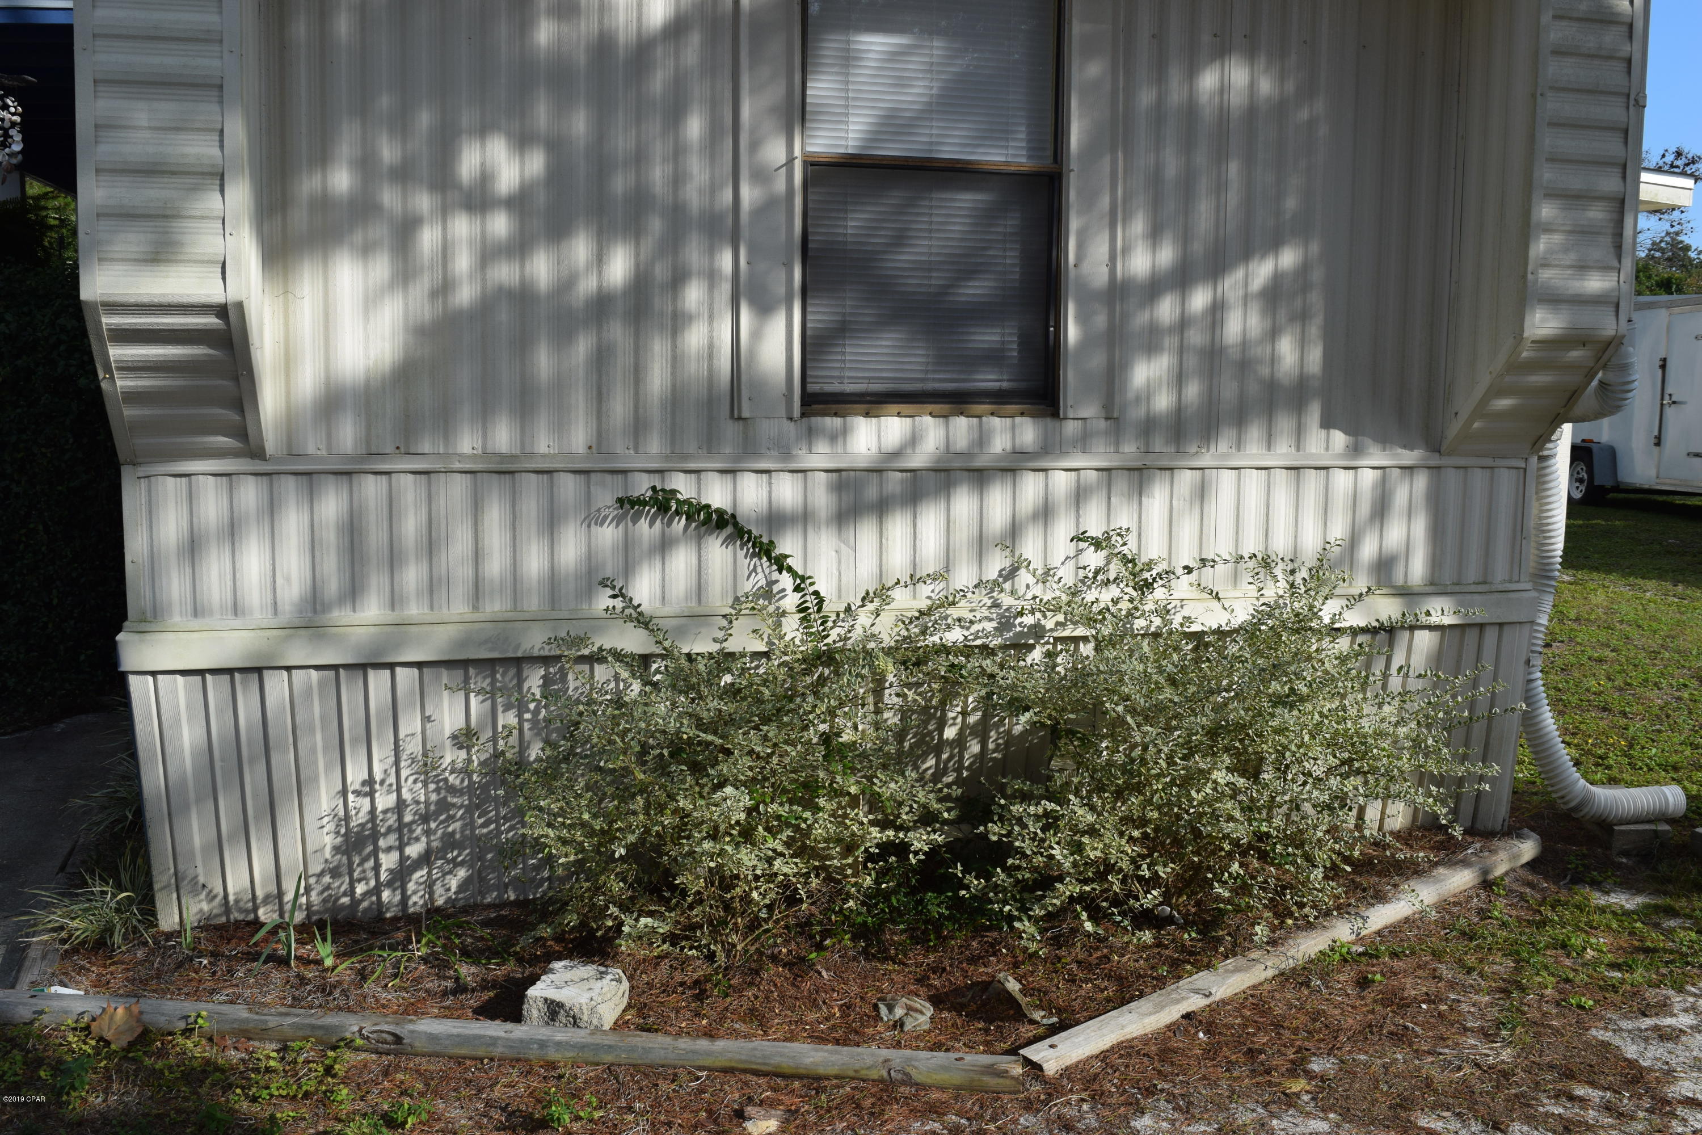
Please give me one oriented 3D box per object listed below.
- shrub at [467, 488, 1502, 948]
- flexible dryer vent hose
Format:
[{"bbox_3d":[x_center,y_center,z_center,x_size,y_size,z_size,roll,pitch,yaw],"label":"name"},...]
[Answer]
[{"bbox_3d":[0.501,0.373,4.135,2.860,1.110,0.780,-1,4,-14],"label":"shrub"},{"bbox_3d":[2.553,0.080,4.960,0.610,1.550,0.430,-1,4,-14],"label":"flexible dryer vent hose"}]

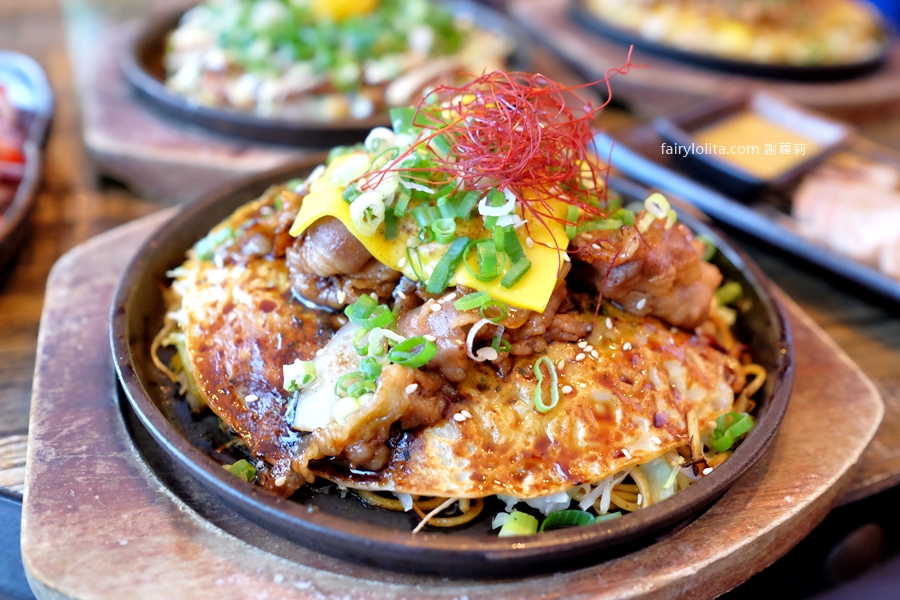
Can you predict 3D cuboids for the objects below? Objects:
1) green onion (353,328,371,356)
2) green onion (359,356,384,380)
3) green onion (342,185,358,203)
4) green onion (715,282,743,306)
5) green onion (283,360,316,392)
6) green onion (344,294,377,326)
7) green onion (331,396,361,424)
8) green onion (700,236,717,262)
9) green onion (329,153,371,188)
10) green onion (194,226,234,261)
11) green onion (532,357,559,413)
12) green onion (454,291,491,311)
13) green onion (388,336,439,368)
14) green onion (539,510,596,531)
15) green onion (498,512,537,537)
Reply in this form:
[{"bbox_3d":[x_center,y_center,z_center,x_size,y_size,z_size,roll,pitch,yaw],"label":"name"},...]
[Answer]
[{"bbox_3d":[-0.024,0.011,0.237,0.005,0.003,0.008,4,47,0],"label":"green onion"},{"bbox_3d":[-0.022,0.019,0.242,0.006,0.005,0.006,1,49,3],"label":"green onion"},{"bbox_3d":[-0.030,-0.032,0.265,0.005,0.003,0.005,4,42,0],"label":"green onion"},{"bbox_3d":[0.096,-0.002,0.300,0.005,0.005,0.010,28,41,29],"label":"green onion"},{"bbox_3d":[-0.040,0.021,0.235,0.009,0.005,0.008,4,42,0],"label":"green onion"},{"bbox_3d":[-0.025,0.003,0.244,0.009,0.005,0.008,4,36,0],"label":"green onion"},{"bbox_3d":[-0.027,0.029,0.226,0.008,0.004,0.007,4,36,0],"label":"green onion"},{"bbox_3d":[0.095,-0.018,0.321,0.006,0.008,0.006,4,35,0],"label":"green onion"},{"bbox_3d":[-0.032,-0.041,0.275,0.013,0.004,0.008,-23,47,1],"label":"green onion"},{"bbox_3d":[-0.080,-0.019,0.299,0.007,0.005,0.013,15,38,31],"label":"green onion"},{"bbox_3d":[0.027,0.024,0.249,0.007,0.003,0.015,-1,70,-15],"label":"green onion"},{"bbox_3d":[0.007,0.000,0.258,0.010,0.003,0.005,-13,52,-14],"label":"green onion"},{"bbox_3d":[-0.010,0.014,0.234,0.012,0.003,0.009,-25,32,-3],"label":"green onion"},{"bbox_3d":[0.031,0.059,0.229,0.015,0.007,0.006,1,35,-5],"label":"green onion"},{"bbox_3d":[0.018,0.059,0.229,0.010,0.005,0.007,3,35,-2],"label":"green onion"}]

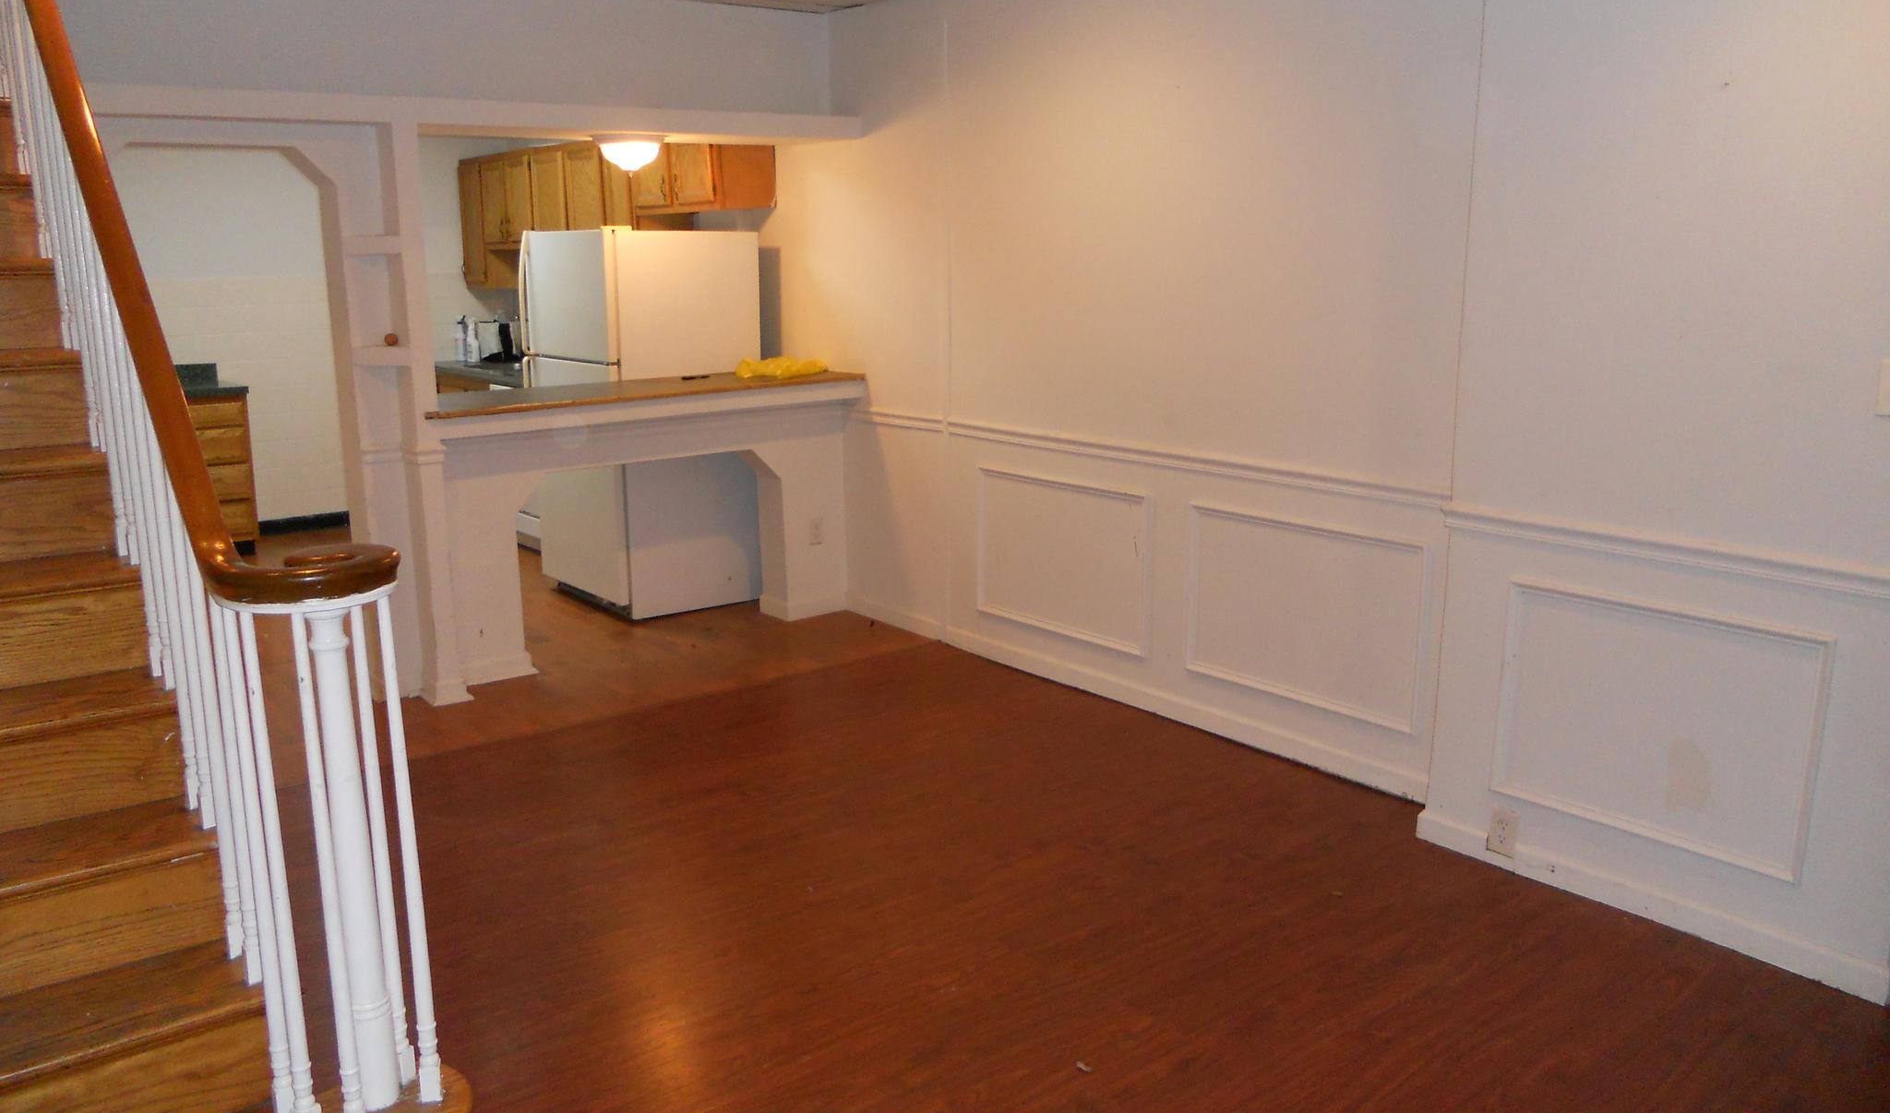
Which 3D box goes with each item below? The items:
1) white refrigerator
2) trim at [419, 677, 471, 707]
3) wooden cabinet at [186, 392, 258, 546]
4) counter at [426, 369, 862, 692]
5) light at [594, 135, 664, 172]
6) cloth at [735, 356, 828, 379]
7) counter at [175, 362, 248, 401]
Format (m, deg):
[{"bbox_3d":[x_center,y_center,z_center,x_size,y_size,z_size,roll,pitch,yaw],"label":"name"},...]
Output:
[{"bbox_3d":[-1.395,-0.653,6.888,0.785,1.708,0.820,-10,16,-36],"label":"white refrigerator"},{"bbox_3d":[-1.877,0.485,5.534,0.146,0.091,0.178,-10,16,-36],"label":"trim"},{"bbox_3d":[-4.039,-0.440,7.964,0.455,0.873,0.600,-10,16,-36],"label":"wooden cabinet"},{"bbox_3d":[-1.225,-0.163,6.117,1.859,1.087,0.506,-10,16,-36],"label":"counter"},{"bbox_3d":[-1.309,-1.661,6.141,0.304,0.142,0.304,-10,16,-36],"label":"light"},{"bbox_3d":[-0.694,-0.832,6.441,0.412,0.072,0.274,-10,16,-36],"label":"cloth"},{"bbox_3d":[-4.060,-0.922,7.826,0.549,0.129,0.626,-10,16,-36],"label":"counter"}]

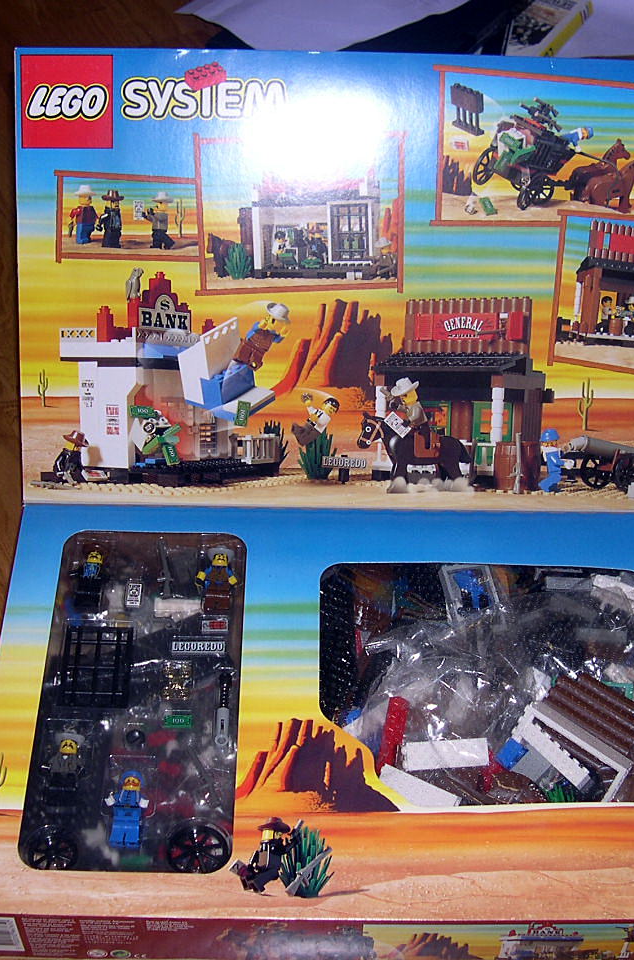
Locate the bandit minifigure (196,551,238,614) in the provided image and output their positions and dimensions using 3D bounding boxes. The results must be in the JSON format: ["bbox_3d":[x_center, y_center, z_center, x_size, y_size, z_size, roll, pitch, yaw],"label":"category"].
[{"bbox_3d":[-0.064,0.063,0.899,0.026,0.016,0.045,1,50,-1],"label":"bandit minifigure"}]

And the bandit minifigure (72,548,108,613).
[{"bbox_3d":[-0.143,0.061,0.898,0.025,0.016,0.045,2,50,0],"label":"bandit minifigure"}]

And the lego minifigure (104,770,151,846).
[{"bbox_3d":[-0.107,0.184,0.791,0.025,0.016,0.043,2,50,0],"label":"lego minifigure"}]

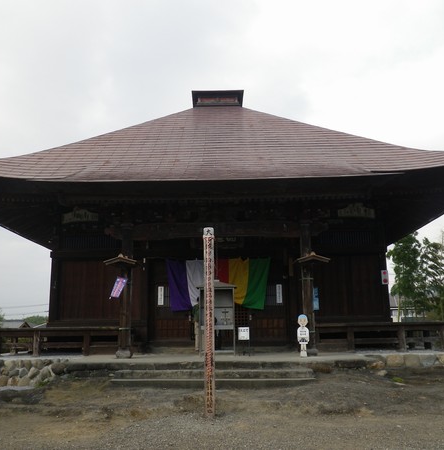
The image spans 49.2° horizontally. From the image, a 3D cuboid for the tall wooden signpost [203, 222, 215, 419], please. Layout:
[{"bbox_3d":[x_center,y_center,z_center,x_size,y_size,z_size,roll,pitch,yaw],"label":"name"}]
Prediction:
[{"bbox_3d":[-0.198,1.472,7.598,0.160,2.880,0.160,-1,-10,1],"label":"tall wooden signpost"}]

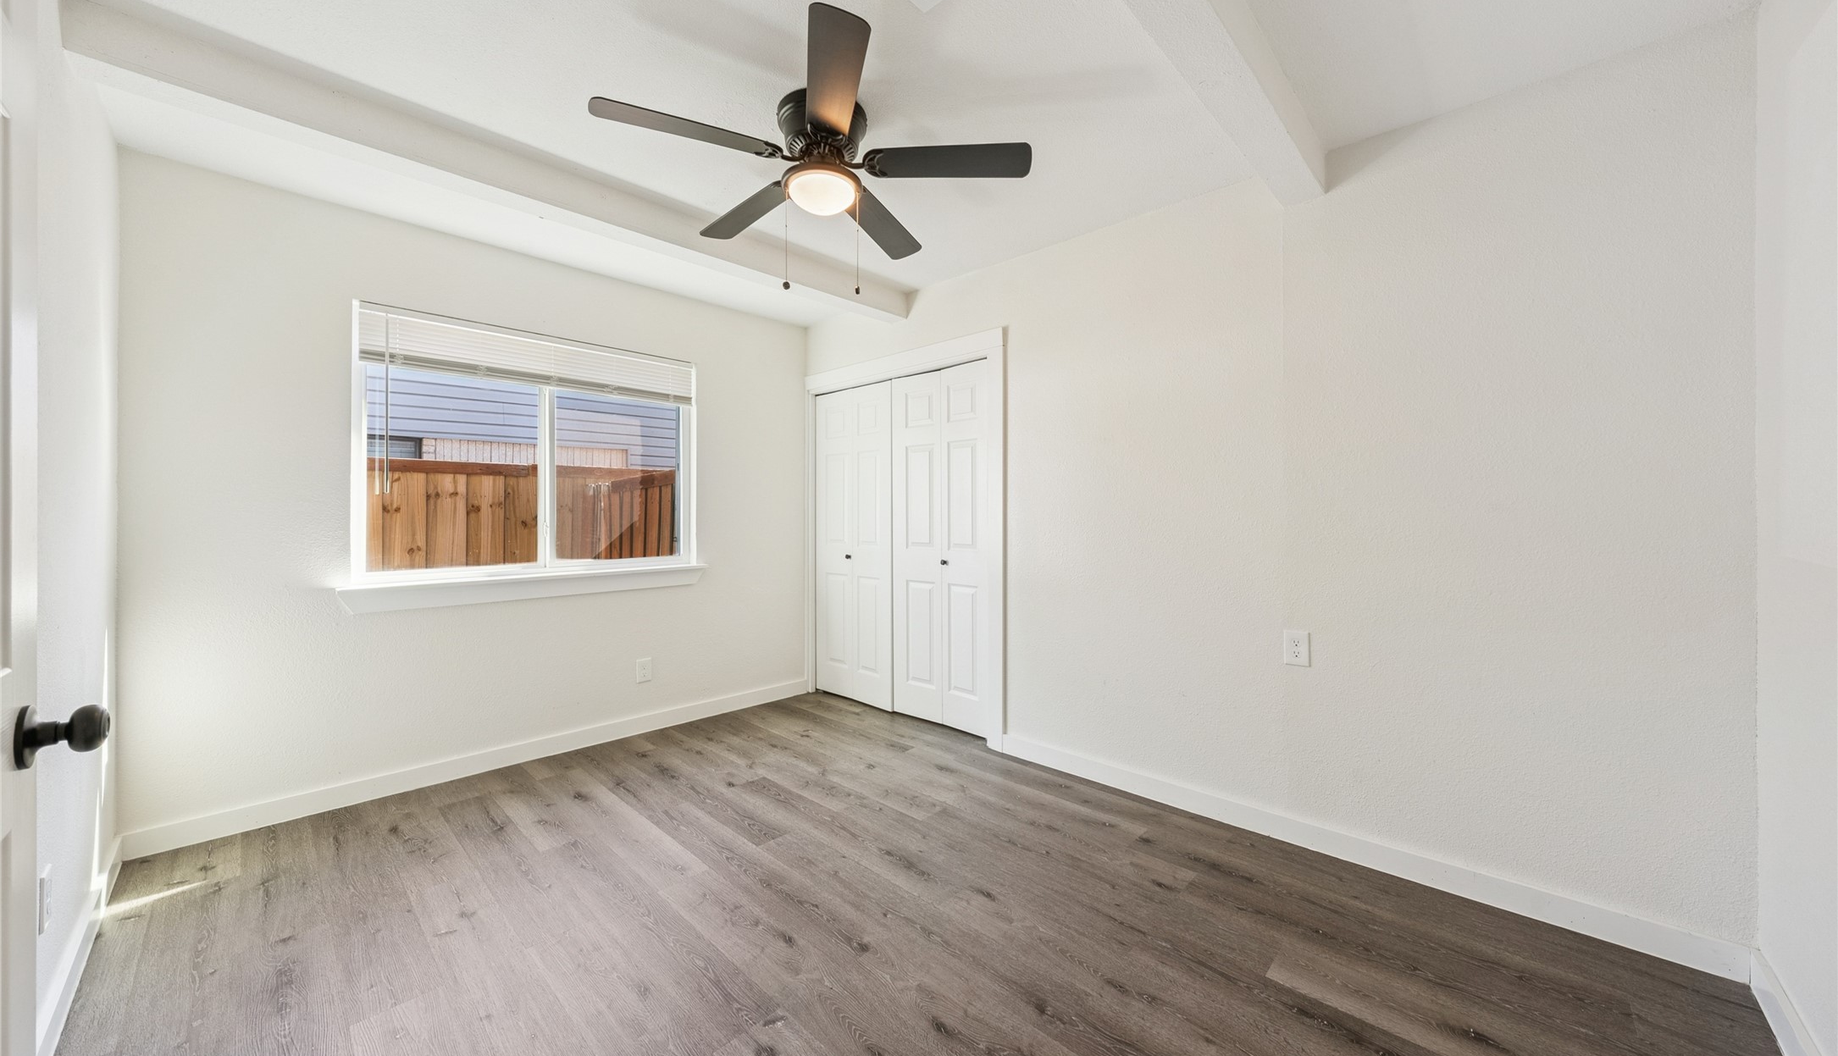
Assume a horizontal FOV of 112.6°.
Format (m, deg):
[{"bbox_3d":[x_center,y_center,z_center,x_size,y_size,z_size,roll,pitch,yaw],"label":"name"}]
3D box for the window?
[{"bbox_3d":[-1.866,-0.365,3.115,0.100,1.193,1.498,0,1,44],"label":"window"}]

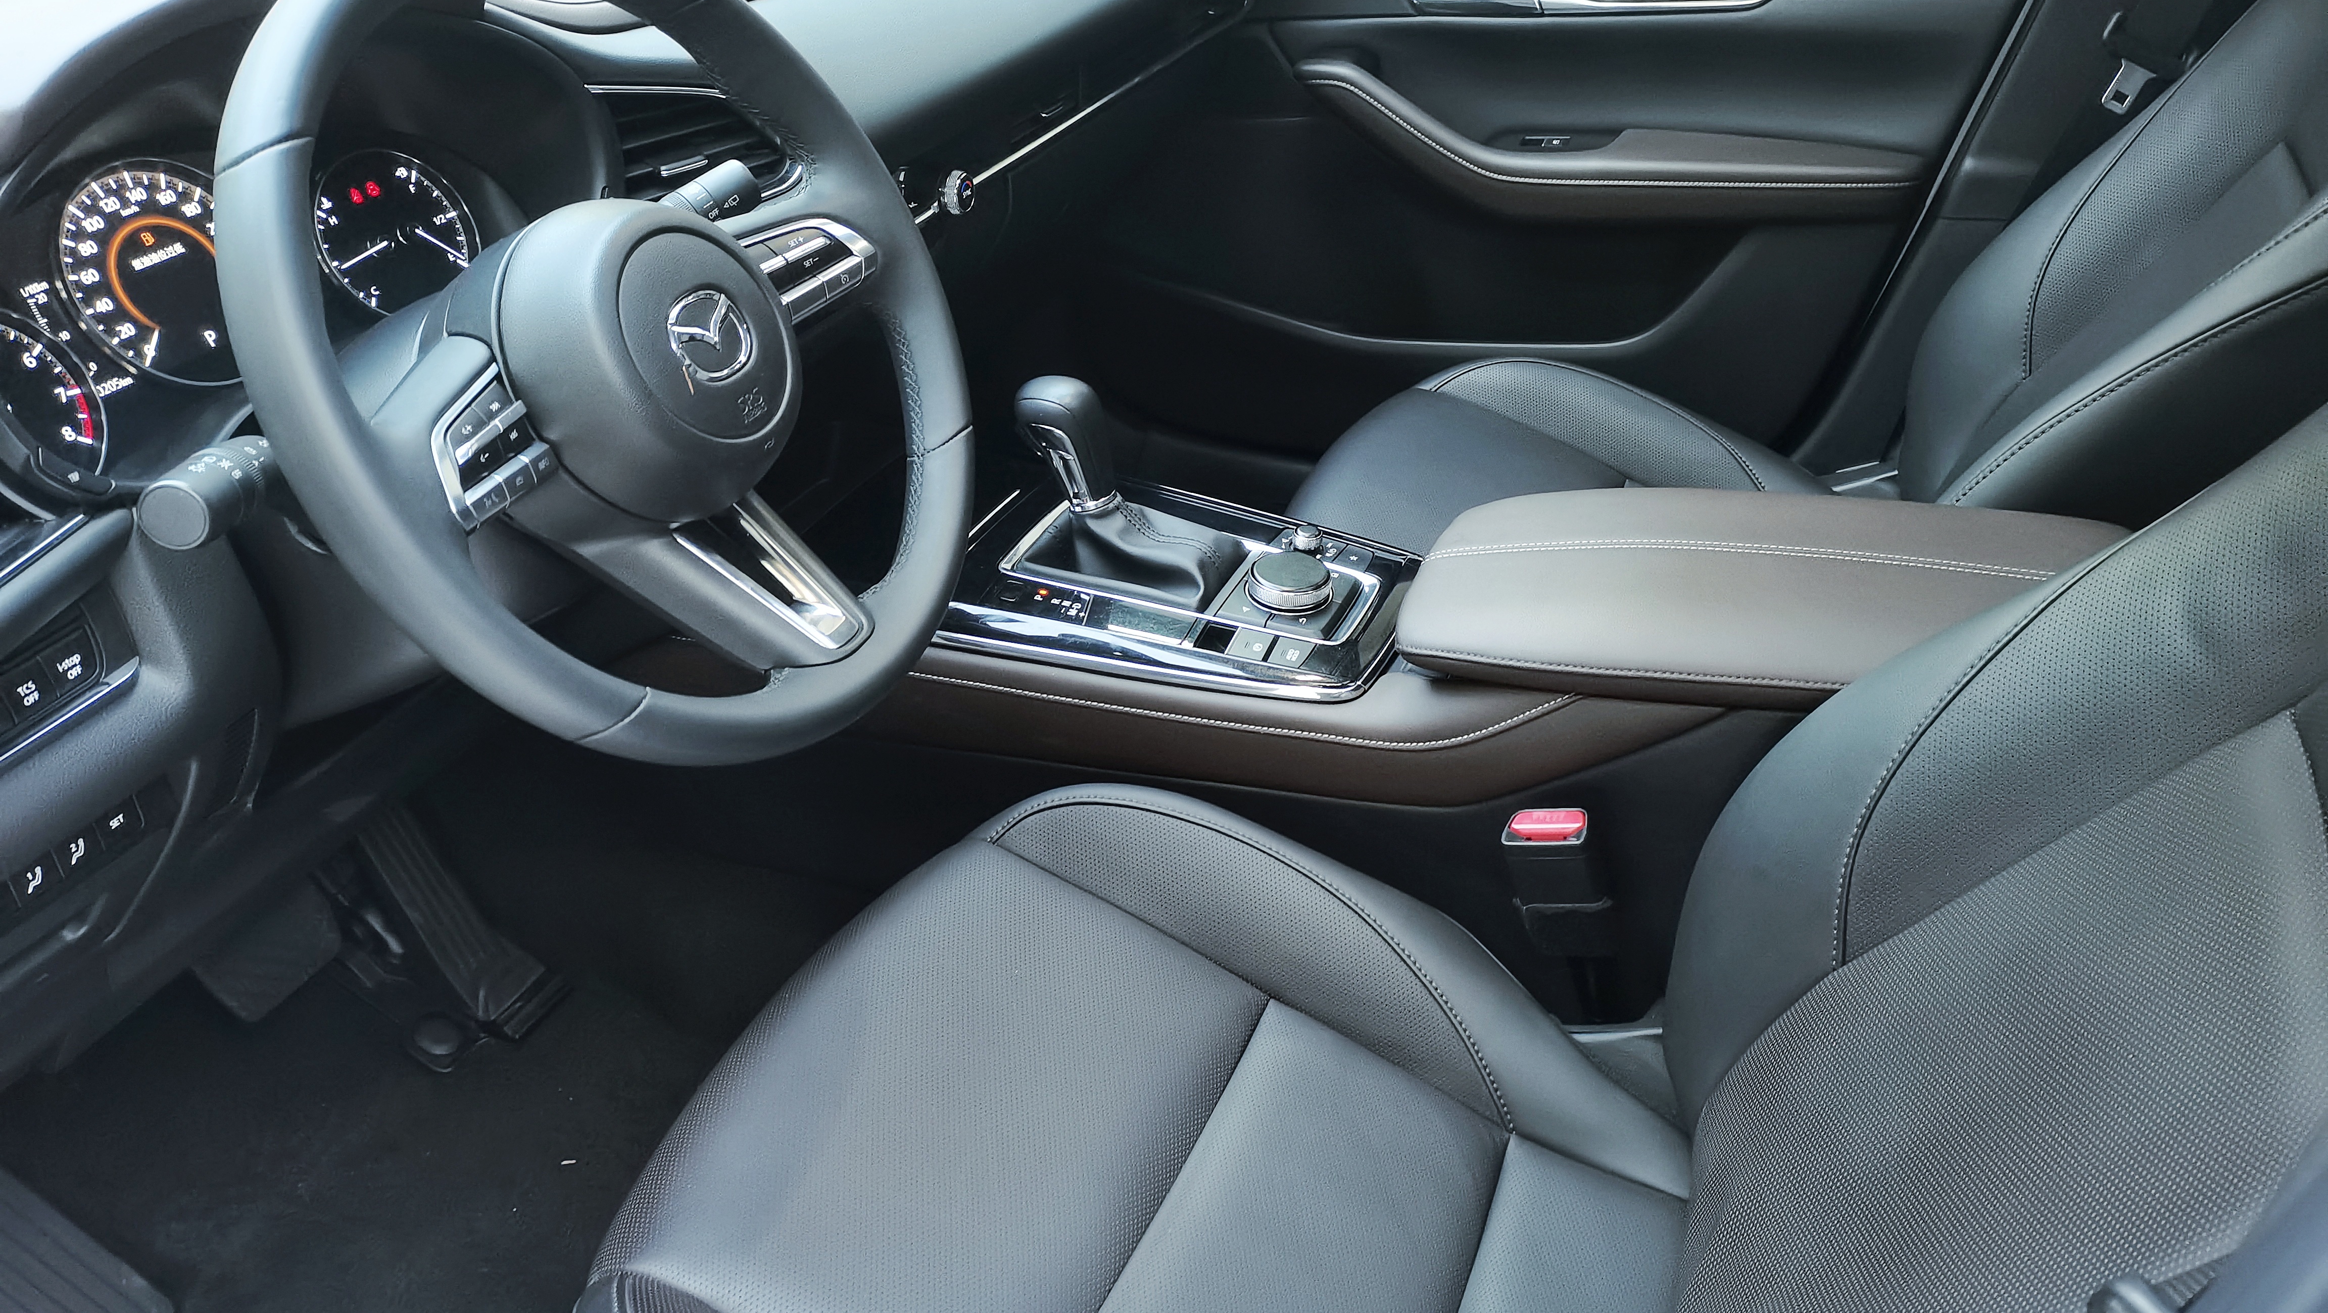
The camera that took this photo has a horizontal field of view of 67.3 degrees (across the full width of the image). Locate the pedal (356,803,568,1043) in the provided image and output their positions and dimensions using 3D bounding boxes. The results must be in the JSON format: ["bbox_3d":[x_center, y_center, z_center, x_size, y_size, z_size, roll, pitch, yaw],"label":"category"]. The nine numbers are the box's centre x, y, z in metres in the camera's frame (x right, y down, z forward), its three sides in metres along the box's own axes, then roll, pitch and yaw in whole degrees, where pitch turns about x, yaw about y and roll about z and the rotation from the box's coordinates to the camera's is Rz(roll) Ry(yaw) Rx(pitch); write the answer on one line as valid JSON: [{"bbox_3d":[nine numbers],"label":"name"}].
[{"bbox_3d":[-0.541,0.184,1.311,0.044,0.215,0.072,-14,22,34],"label":"pedal"}]

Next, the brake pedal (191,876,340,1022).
[{"bbox_3d":[-0.618,0.201,1.199,0.035,0.073,0.090,-33,11,39],"label":"brake pedal"}]

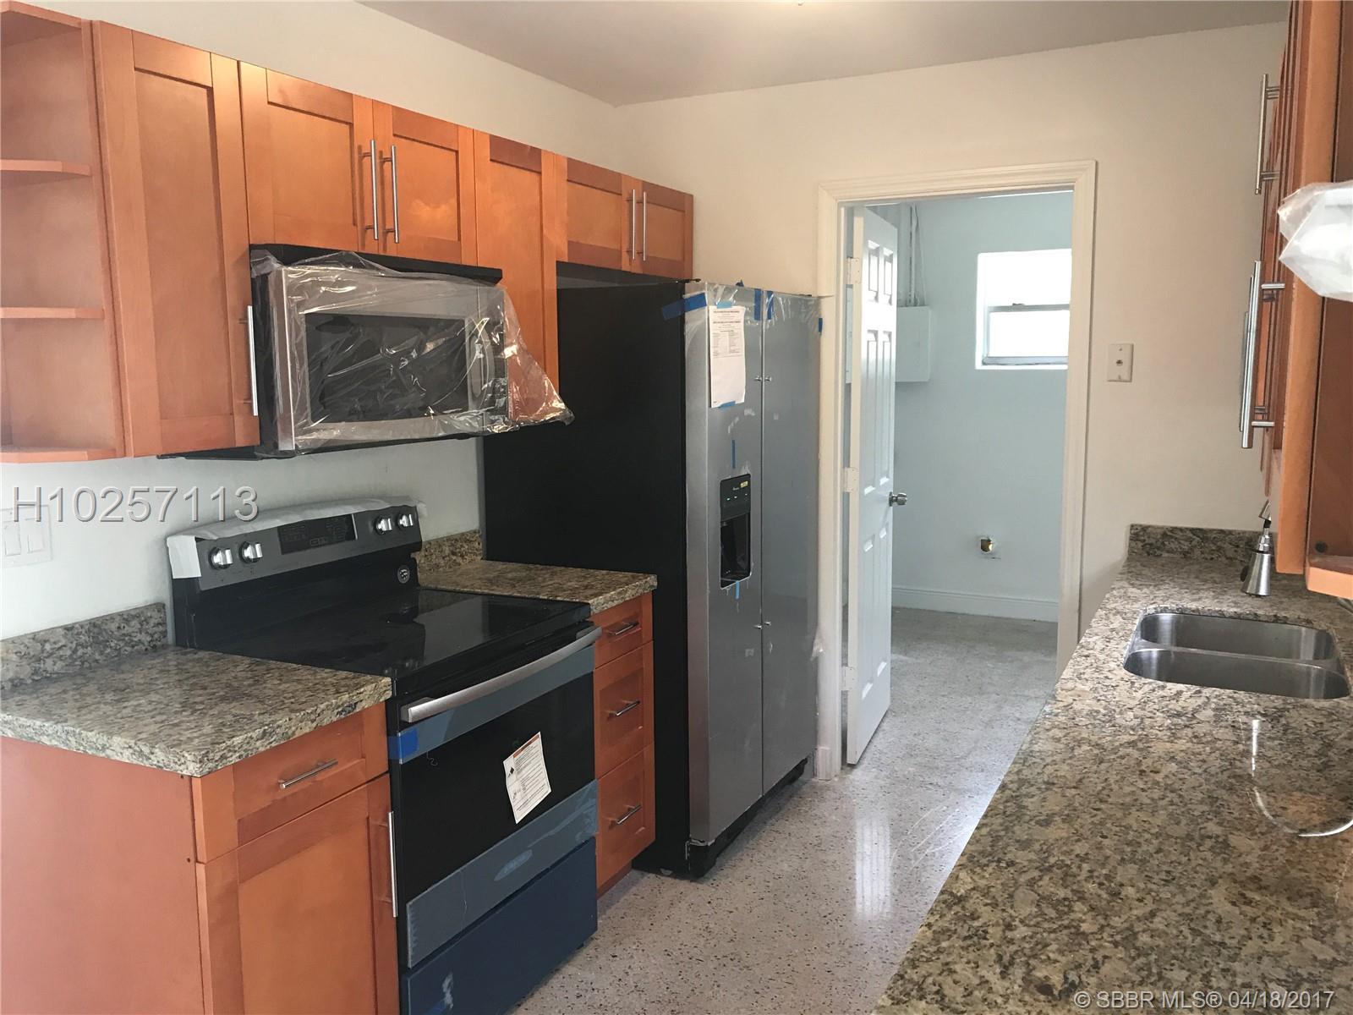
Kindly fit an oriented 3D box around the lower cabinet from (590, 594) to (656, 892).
[{"bbox_3d":[-0.424,0.661,3.161,0.640,0.875,0.375,3,8,27],"label":"lower cabinet"}]

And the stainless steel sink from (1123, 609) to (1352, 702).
[{"bbox_3d":[1.177,0.397,2.324,0.430,0.200,0.740,3,8,27],"label":"stainless steel sink"}]

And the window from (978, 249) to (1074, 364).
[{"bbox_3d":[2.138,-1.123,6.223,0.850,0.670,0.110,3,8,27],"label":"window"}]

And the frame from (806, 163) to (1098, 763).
[{"bbox_3d":[0.916,-0.044,3.717,0.895,2.110,0.140,3,8,27],"label":"frame"}]

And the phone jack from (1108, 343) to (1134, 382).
[{"bbox_3d":[1.365,-0.445,3.363,0.070,0.115,0.010,3,8,27],"label":"phone jack"}]

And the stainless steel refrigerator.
[{"bbox_3d":[-0.046,0.158,3.640,0.775,1.745,0.910,3,8,27],"label":"stainless steel refrigerator"}]

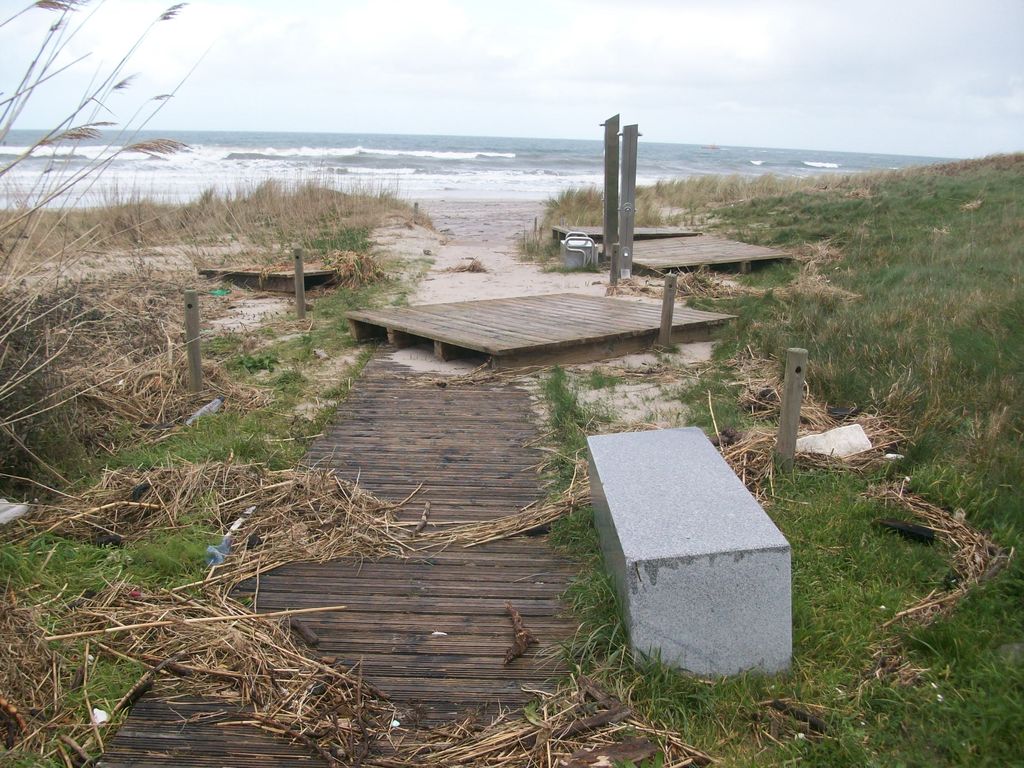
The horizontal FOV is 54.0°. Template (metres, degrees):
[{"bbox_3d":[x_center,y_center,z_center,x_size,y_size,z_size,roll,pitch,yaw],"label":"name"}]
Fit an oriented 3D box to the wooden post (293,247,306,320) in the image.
[{"bbox_3d":[-2.326,-1.103,11.096,0.093,0.780,0.093,0,14,0],"label":"wooden post"}]

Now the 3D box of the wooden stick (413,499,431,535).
[{"bbox_3d":[-0.410,0.588,4.522,0.045,0.035,0.370,2,13,2],"label":"wooden stick"}]

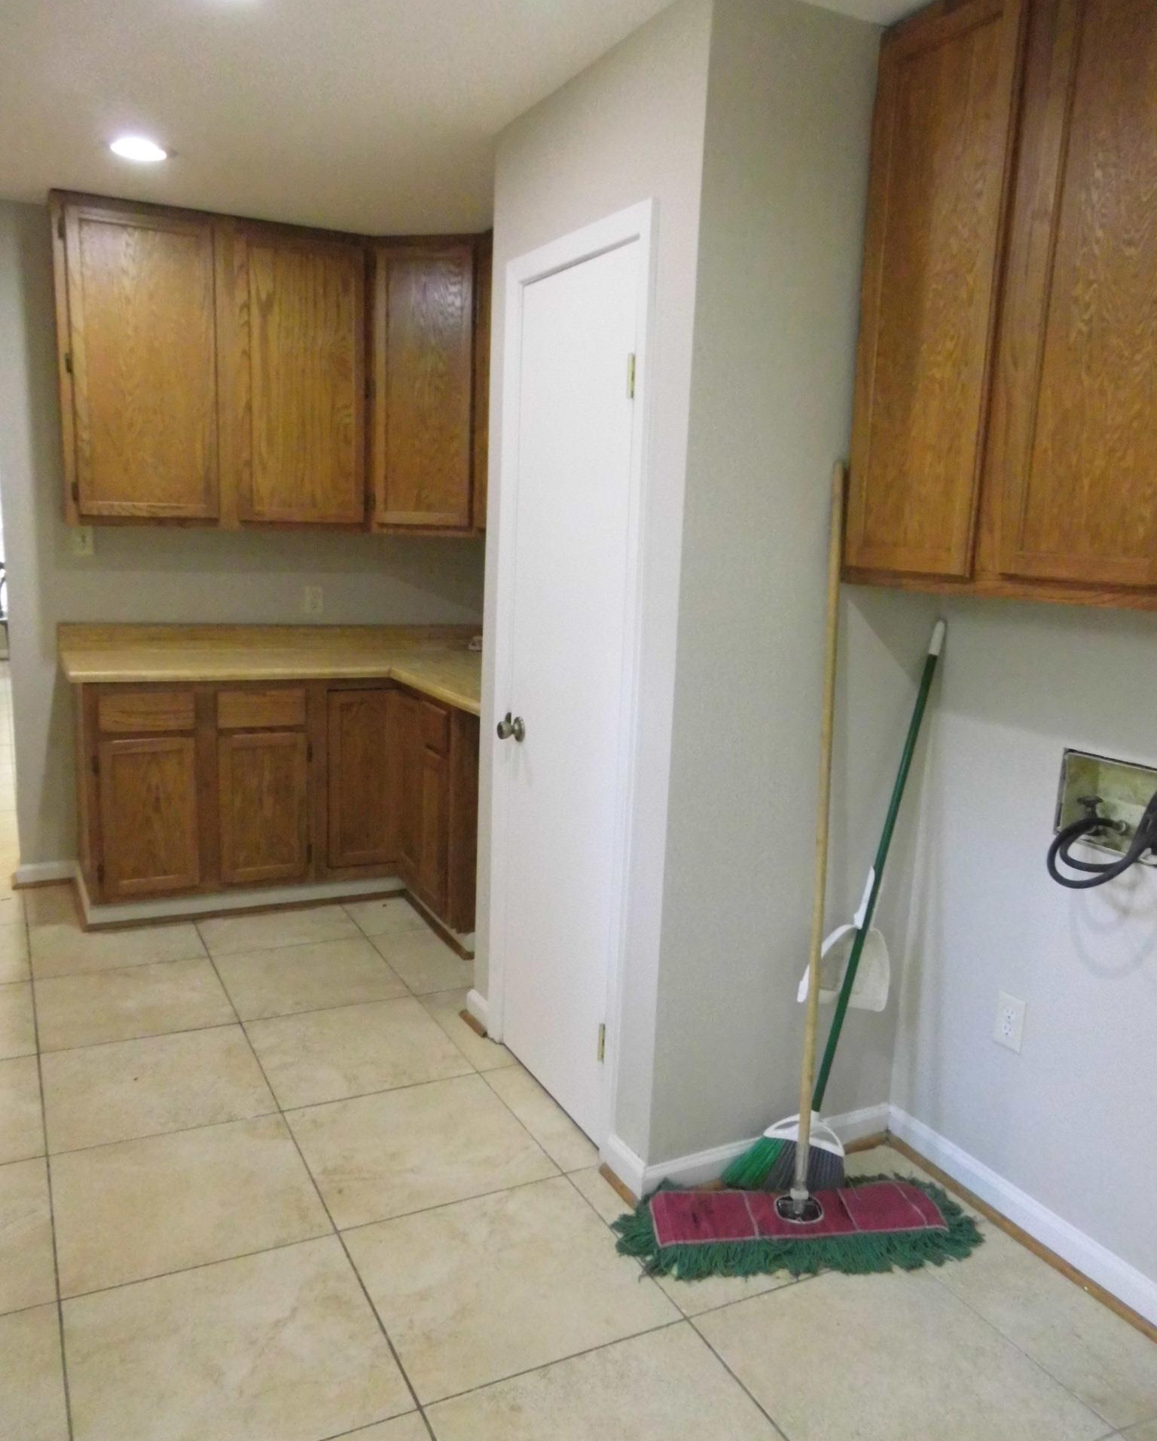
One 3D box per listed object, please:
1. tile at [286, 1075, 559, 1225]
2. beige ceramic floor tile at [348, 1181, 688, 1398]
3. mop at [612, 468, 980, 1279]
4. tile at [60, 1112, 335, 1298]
[{"bbox_3d":[-0.378,0.997,2.623,0.513,0.010,0.513,-3,11,-27],"label":"tile"},{"bbox_3d":[-0.146,1.085,2.179,0.513,0.010,0.513,-3,11,-27],"label":"beige ceramic floor tile"},{"bbox_3d":[0.483,0.284,2.246,0.780,1.595,0.400,1,10,-9],"label":"mop"},{"bbox_3d":[-0.843,1.019,2.394,0.513,0.010,0.513,-3,11,-27],"label":"tile"}]

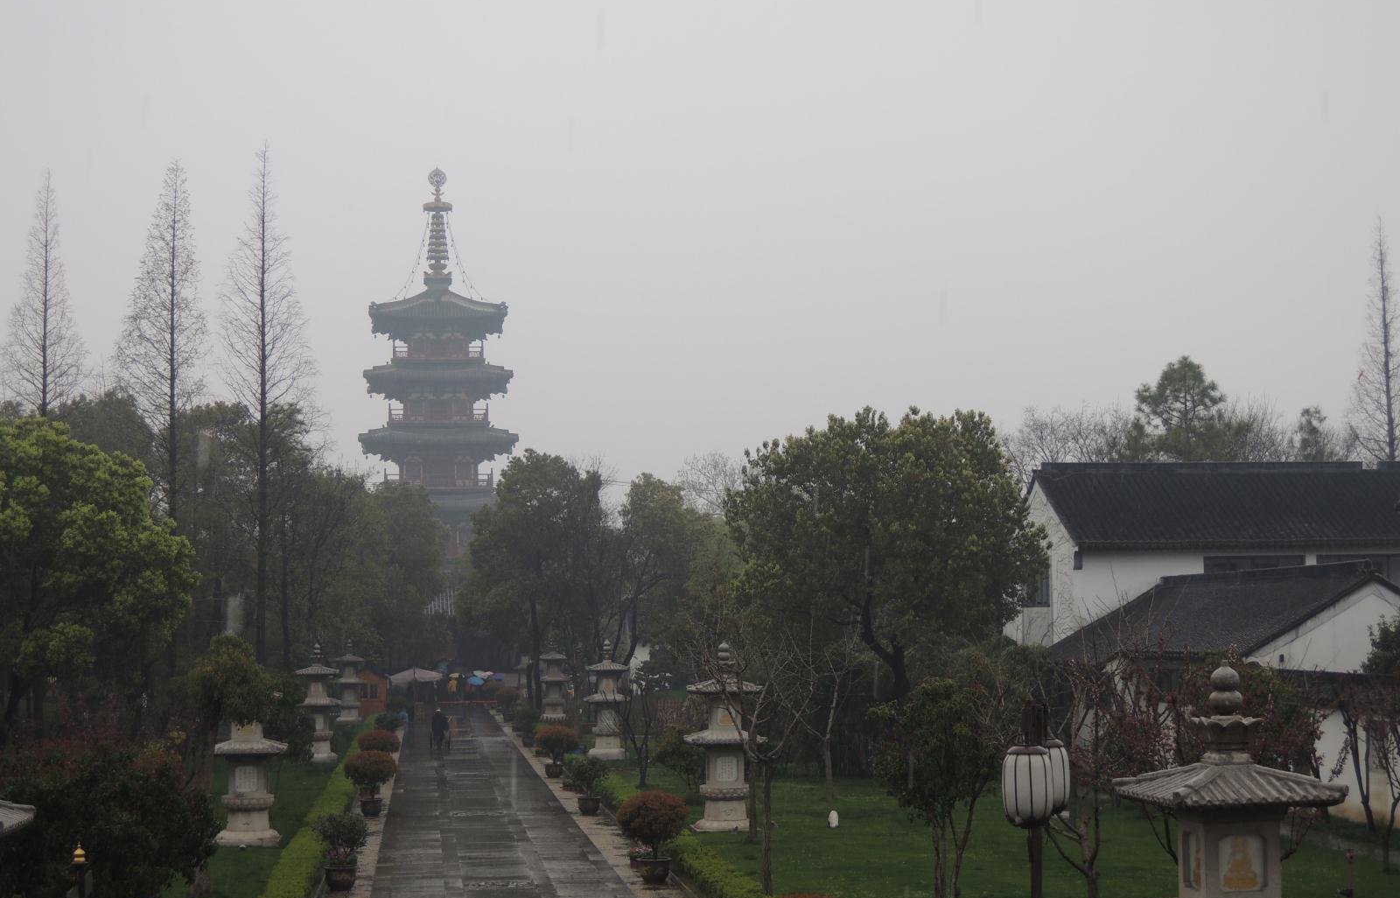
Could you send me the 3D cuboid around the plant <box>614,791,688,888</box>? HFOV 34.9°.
[{"bbox_3d":[-0.879,7.161,41.079,1.280,1.650,1.280,0,-5,-1],"label":"plant"}]

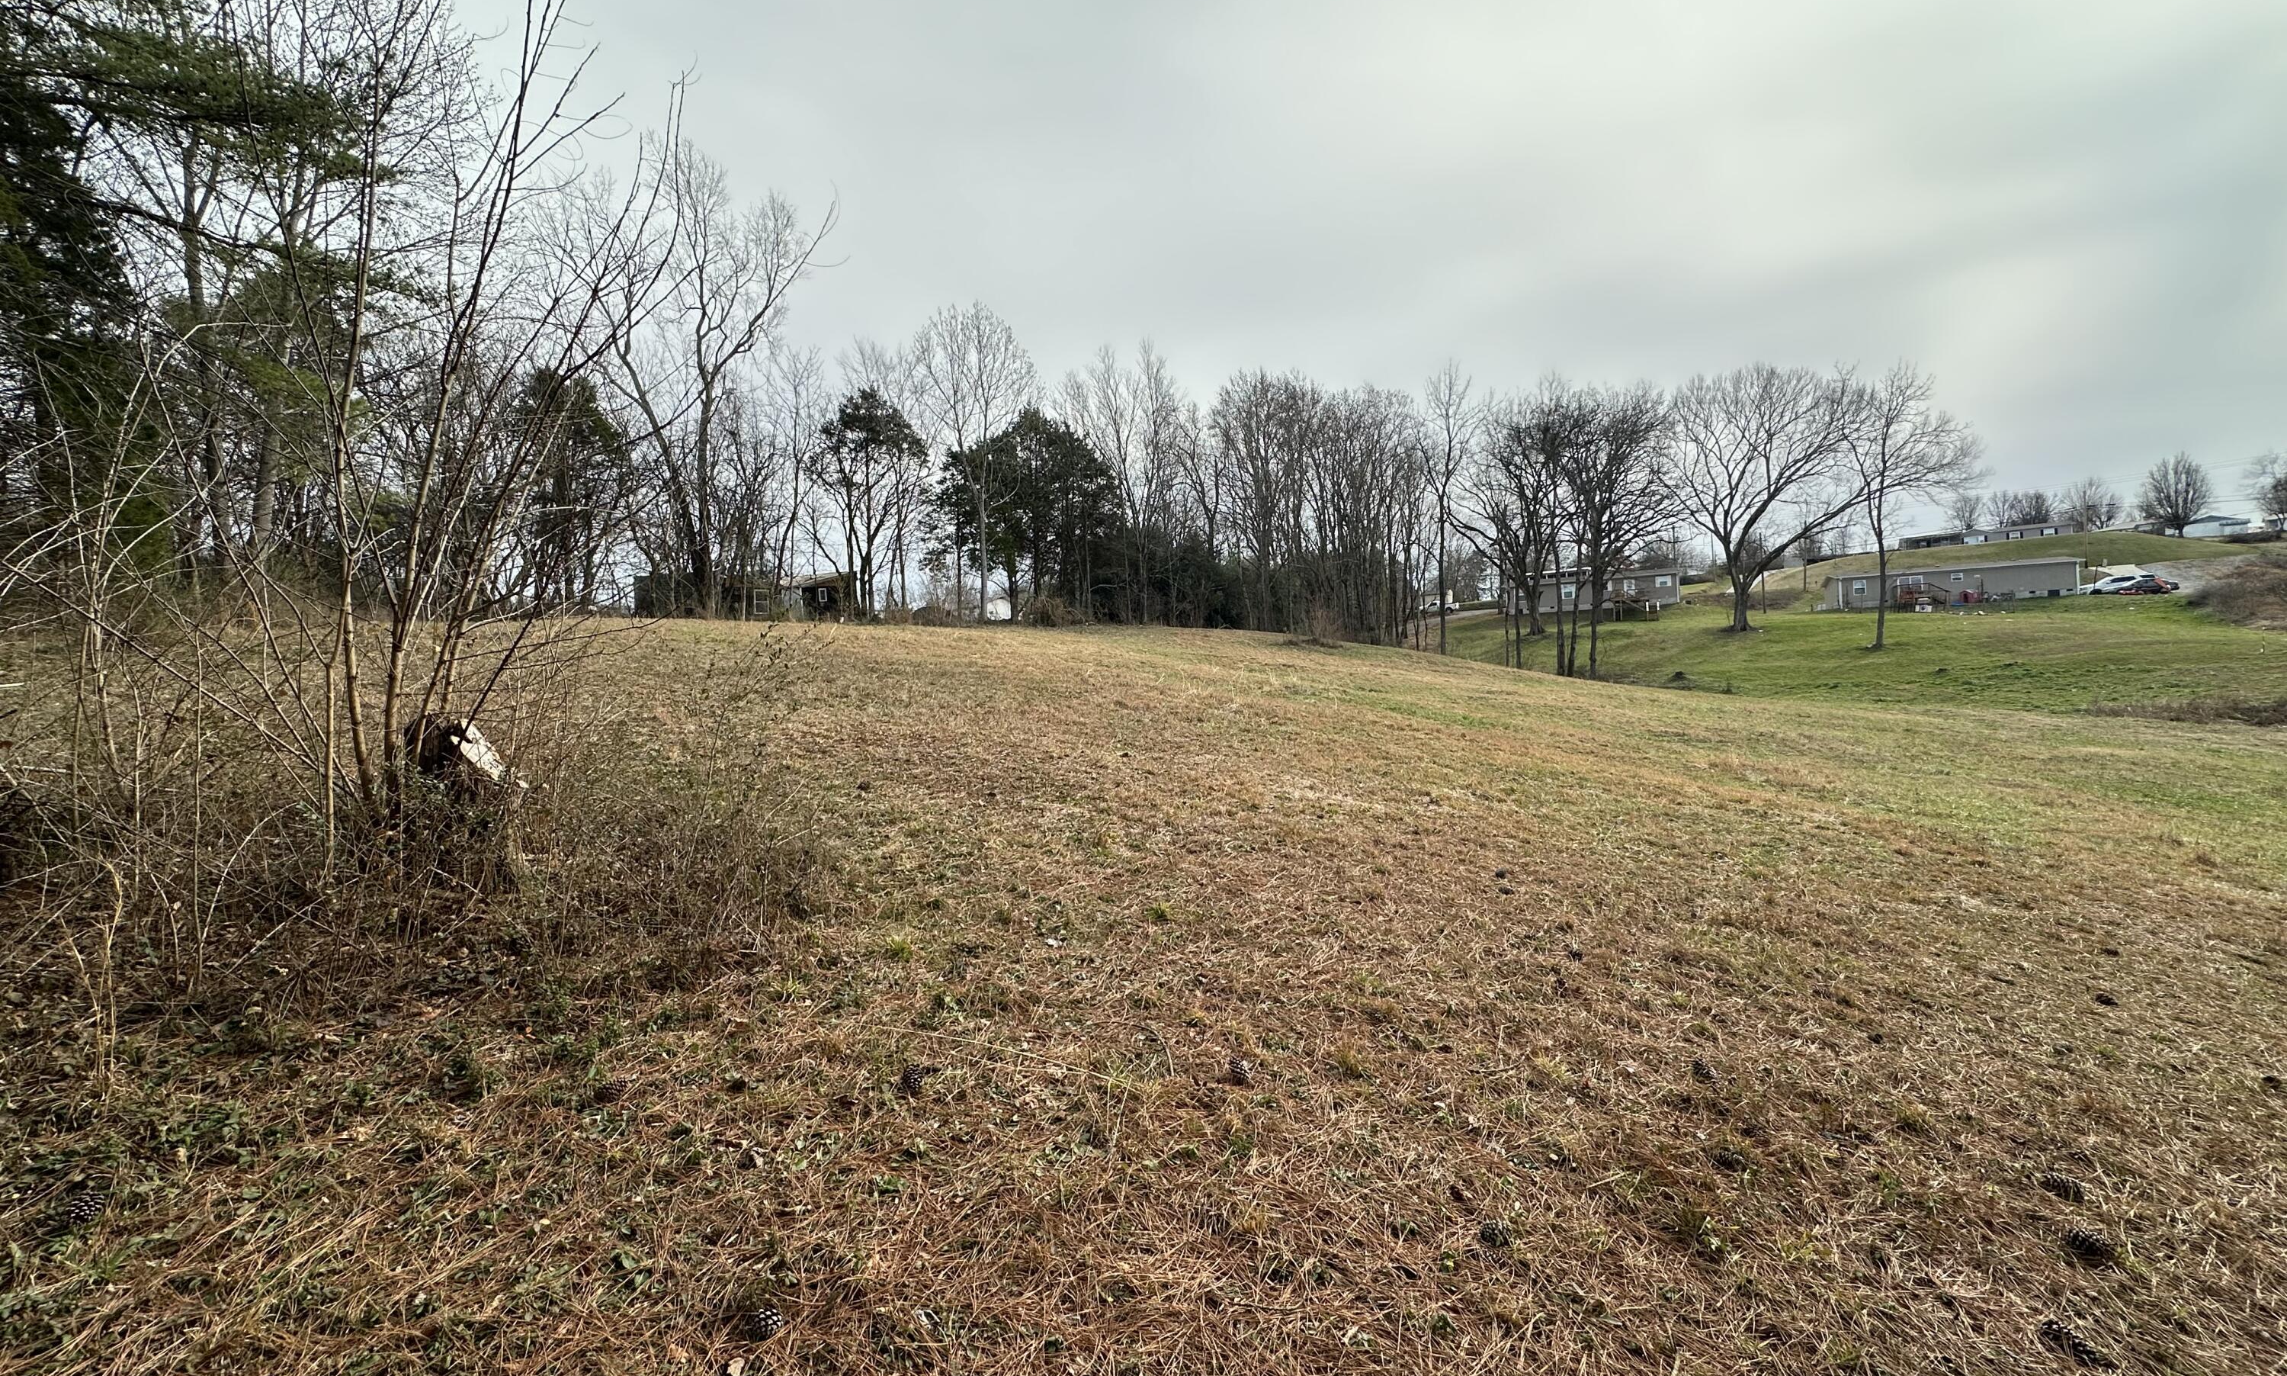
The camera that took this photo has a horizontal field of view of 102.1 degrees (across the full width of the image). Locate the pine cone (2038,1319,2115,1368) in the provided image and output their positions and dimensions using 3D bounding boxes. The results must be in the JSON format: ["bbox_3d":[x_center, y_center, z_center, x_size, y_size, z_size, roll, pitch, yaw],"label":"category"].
[{"bbox_3d":[2.091,1.471,2.072,0.060,0.055,0.120,-1,-2,-17],"label":"pine cone"}]

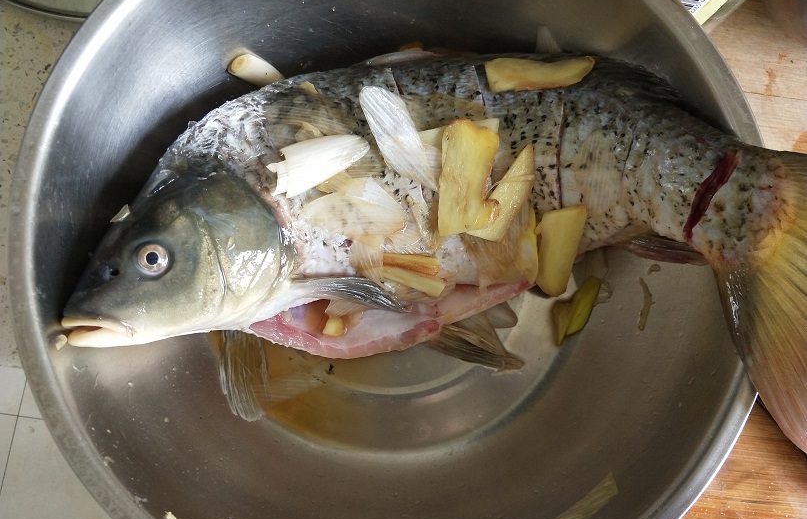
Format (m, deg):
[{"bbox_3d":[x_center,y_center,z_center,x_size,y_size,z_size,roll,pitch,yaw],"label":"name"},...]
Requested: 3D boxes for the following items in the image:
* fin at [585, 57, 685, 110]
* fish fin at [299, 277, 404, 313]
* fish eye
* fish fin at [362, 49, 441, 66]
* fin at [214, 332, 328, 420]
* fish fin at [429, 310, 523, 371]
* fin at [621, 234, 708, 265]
[{"bbox_3d":[0.110,-0.084,0.333,0.047,0.010,0.018,26,82,18],"label":"fin"},{"bbox_3d":[-0.024,0.016,0.325,0.051,0.010,0.014,15,83,-13],"label":"fish fin"},{"bbox_3d":[-0.105,0.000,0.293,0.013,0.008,0.013,-18,78,4],"label":"fish eye"},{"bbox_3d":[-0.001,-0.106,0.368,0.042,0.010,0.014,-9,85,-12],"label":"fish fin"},{"bbox_3d":[-0.070,0.060,0.365,0.050,0.016,0.050,-7,122,-6],"label":"fin"},{"bbox_3d":[0.042,0.048,0.387,0.063,0.012,0.022,23,82,-25],"label":"fish fin"},{"bbox_3d":[0.123,-0.005,0.332,0.038,0.010,0.012,14,82,24],"label":"fin"}]

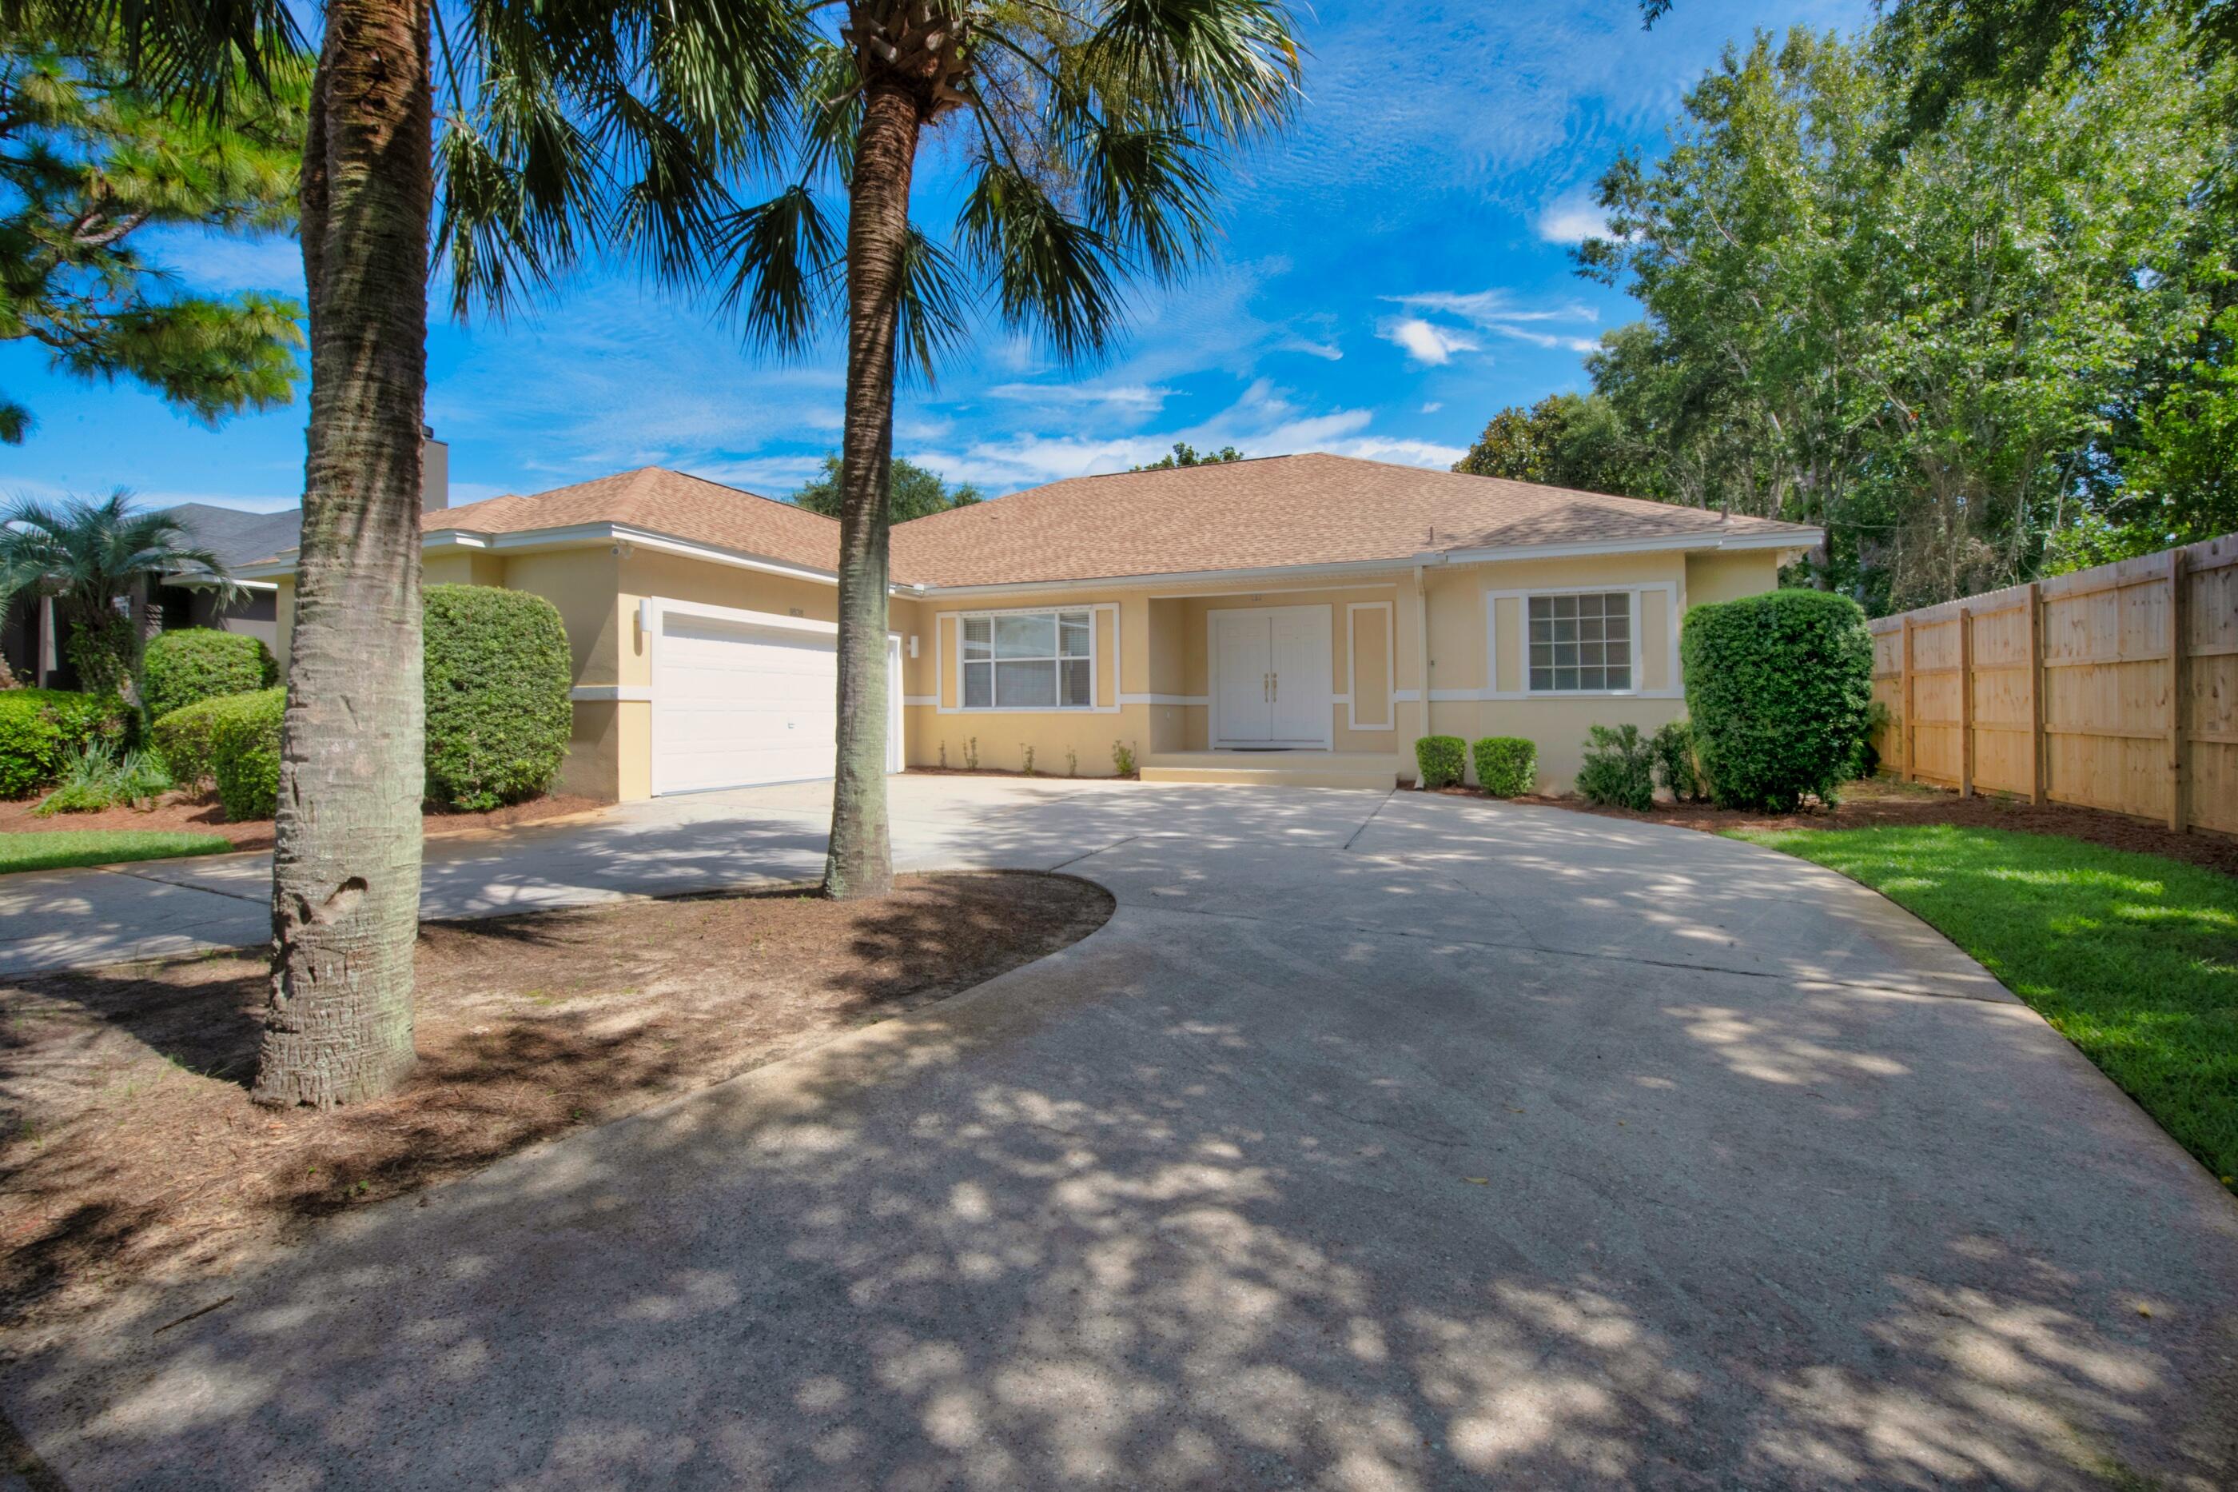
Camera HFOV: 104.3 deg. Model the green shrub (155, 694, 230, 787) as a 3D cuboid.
[{"bbox_3d":[-10.753,0.038,10.308,1.000,1.200,1.000,1,2,25],"label":"green shrub"}]

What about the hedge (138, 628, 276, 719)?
[{"bbox_3d":[-13.389,-0.575,12.788,1.400,2.250,1.400,1,2,25],"label":"hedge"}]

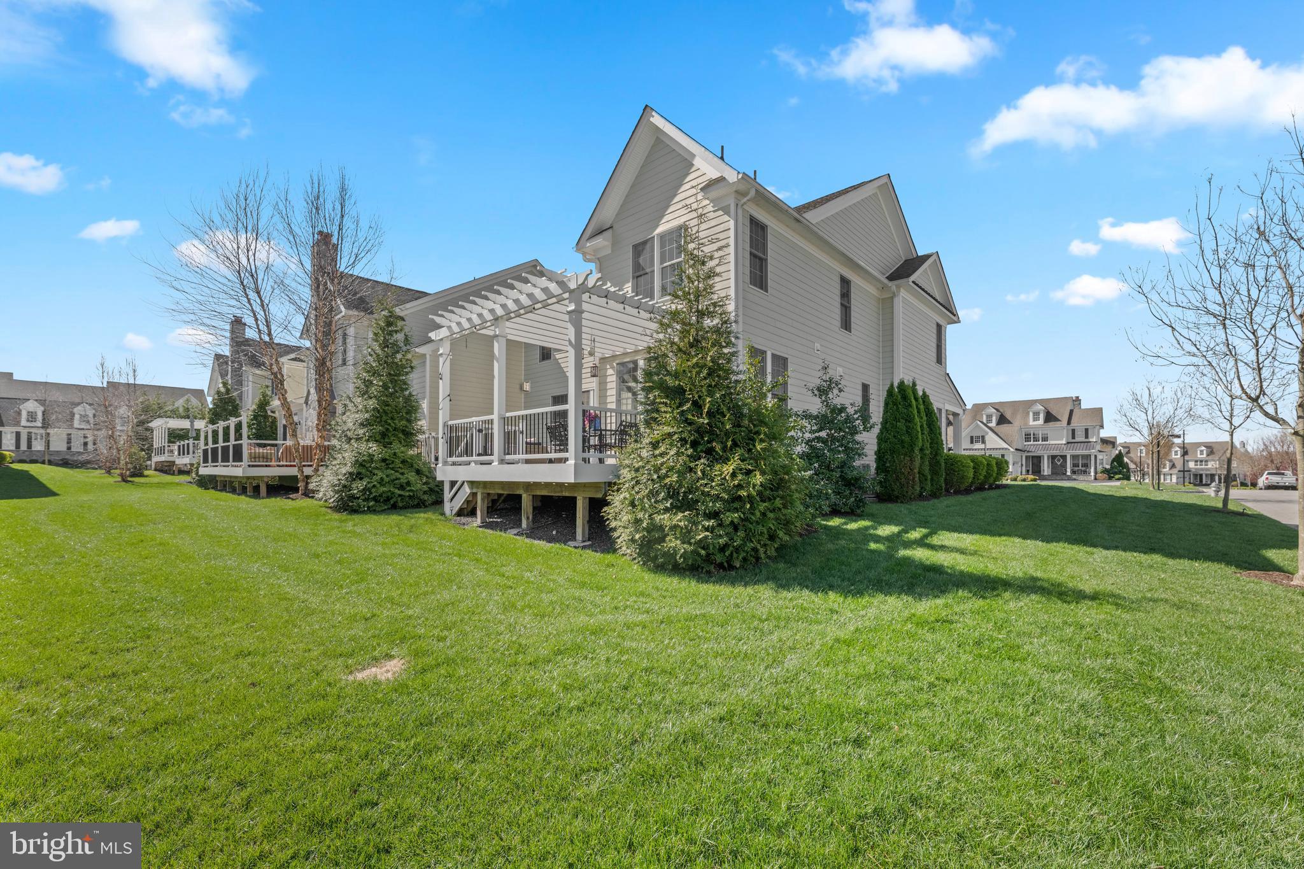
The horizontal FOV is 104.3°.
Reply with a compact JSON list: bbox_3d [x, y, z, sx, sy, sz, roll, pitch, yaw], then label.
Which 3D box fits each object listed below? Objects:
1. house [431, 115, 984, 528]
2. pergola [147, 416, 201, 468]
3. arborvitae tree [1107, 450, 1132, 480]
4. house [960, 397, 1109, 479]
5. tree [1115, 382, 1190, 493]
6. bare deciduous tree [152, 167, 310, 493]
[{"bbox_3d":[3.400,-3.100,18.200,9.800,11.200,20.300,-2,-3,44],"label":"house"},{"bbox_3d":[-37.473,0.692,40.500,4.800,3.800,3.600,-2,-3,44],"label":"pergola"},{"bbox_3d":[55.395,3.678,60.000,2.100,3.500,2.100,-2,-3,44],"label":"arborvitae tree"},{"bbox_3d":[52.057,0.638,70.500,16.500,10.800,13.500,-2,-3,44],"label":"house"},{"bbox_3d":[35.426,0.072,35.800,4.300,7.700,4.300,-2,-3,44],"label":"tree"},{"bbox_3d":[-15.084,-3.731,18.200,4.700,11.500,4.600,-2,-3,44],"label":"bare deciduous tree"}]

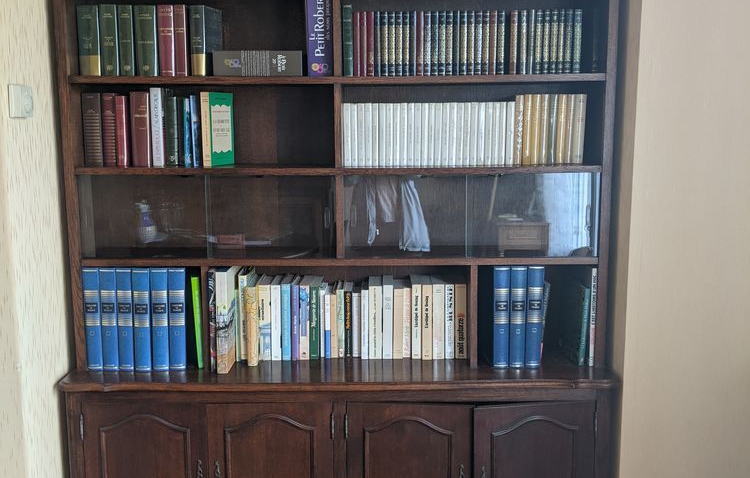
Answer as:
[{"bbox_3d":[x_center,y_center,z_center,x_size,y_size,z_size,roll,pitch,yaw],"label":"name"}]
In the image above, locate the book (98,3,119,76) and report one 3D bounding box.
[{"bbox_3d":[-0.720,-0.547,2.179,0.044,0.189,0.130,0,8,0],"label":"book"}]

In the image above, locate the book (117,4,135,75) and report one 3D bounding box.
[{"bbox_3d":[-0.646,-0.523,2.087,0.036,0.179,0.125,0,9,0],"label":"book"}]

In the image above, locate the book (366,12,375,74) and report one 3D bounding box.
[{"bbox_3d":[-0.011,-0.522,2.115,0.020,0.167,0.115,0,9,0],"label":"book"}]

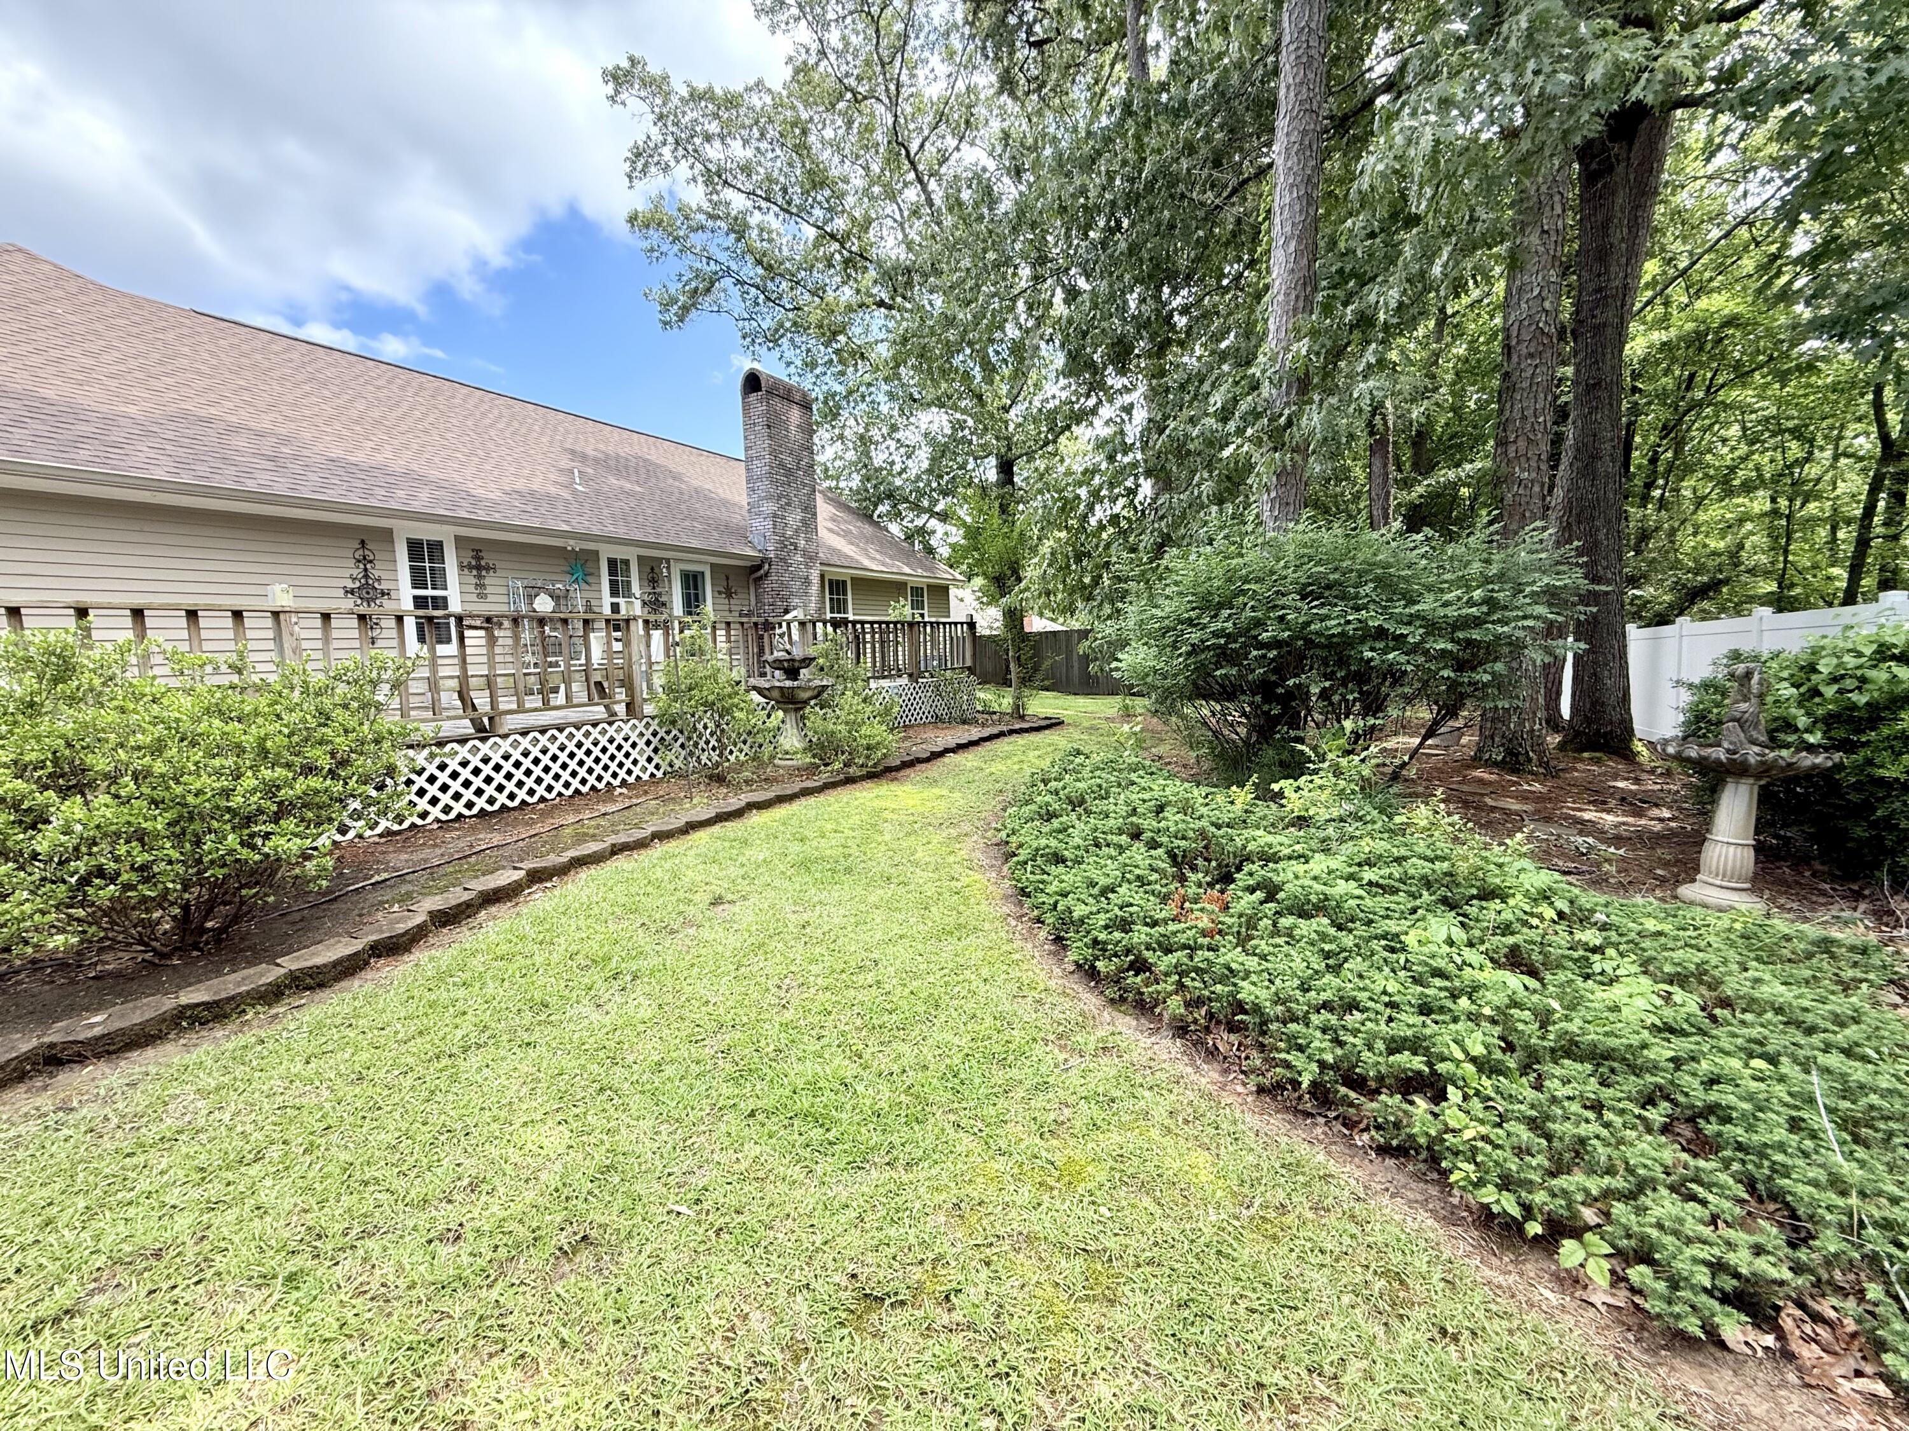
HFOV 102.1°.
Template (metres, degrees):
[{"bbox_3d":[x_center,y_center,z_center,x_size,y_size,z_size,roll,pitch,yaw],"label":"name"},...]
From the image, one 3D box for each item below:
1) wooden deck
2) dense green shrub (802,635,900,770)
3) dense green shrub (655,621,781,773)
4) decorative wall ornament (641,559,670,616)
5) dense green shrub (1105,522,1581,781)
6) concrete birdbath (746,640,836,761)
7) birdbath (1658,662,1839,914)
[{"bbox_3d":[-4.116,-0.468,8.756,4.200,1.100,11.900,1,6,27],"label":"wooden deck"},{"bbox_3d":[-1.030,-0.148,7.371,0.900,1.230,0.900,-2,6,0],"label":"dense green shrub"},{"bbox_3d":[-2.167,-0.152,6.942,0.950,1.380,1.020,1,6,27],"label":"dense green shrub"},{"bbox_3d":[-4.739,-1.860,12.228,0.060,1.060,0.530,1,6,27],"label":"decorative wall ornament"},{"bbox_3d":[3.470,-0.590,7.188,3.650,2.300,2.800,1,6,27],"label":"dense green shrub"},{"bbox_3d":[-1.610,-0.159,7.465,0.820,1.240,0.820,1,6,27],"label":"concrete birdbath"},{"bbox_3d":[3.646,0.315,3.590,0.600,1.100,0.600,-7,8,-44],"label":"birdbath"}]

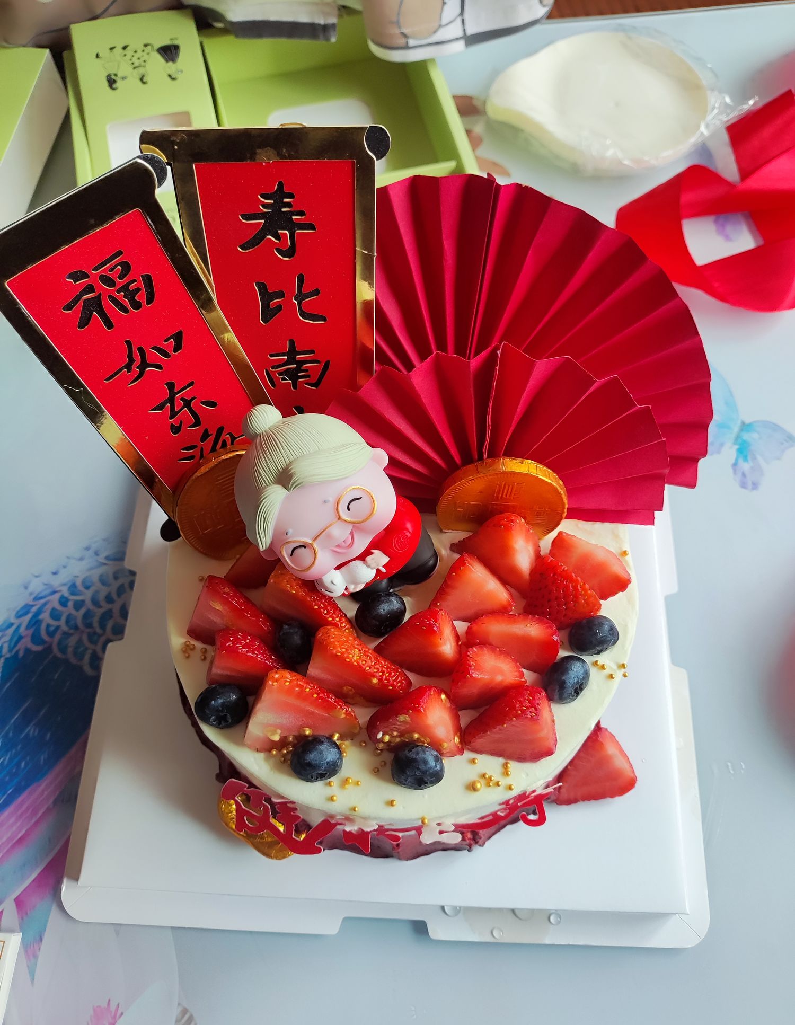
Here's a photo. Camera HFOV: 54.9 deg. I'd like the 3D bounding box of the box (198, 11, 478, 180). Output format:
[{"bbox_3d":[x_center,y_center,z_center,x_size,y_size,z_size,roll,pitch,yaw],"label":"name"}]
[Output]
[{"bbox_3d":[-0.040,-0.237,0.474,0.136,0.036,0.154,-12,68,-5],"label":"box"}]

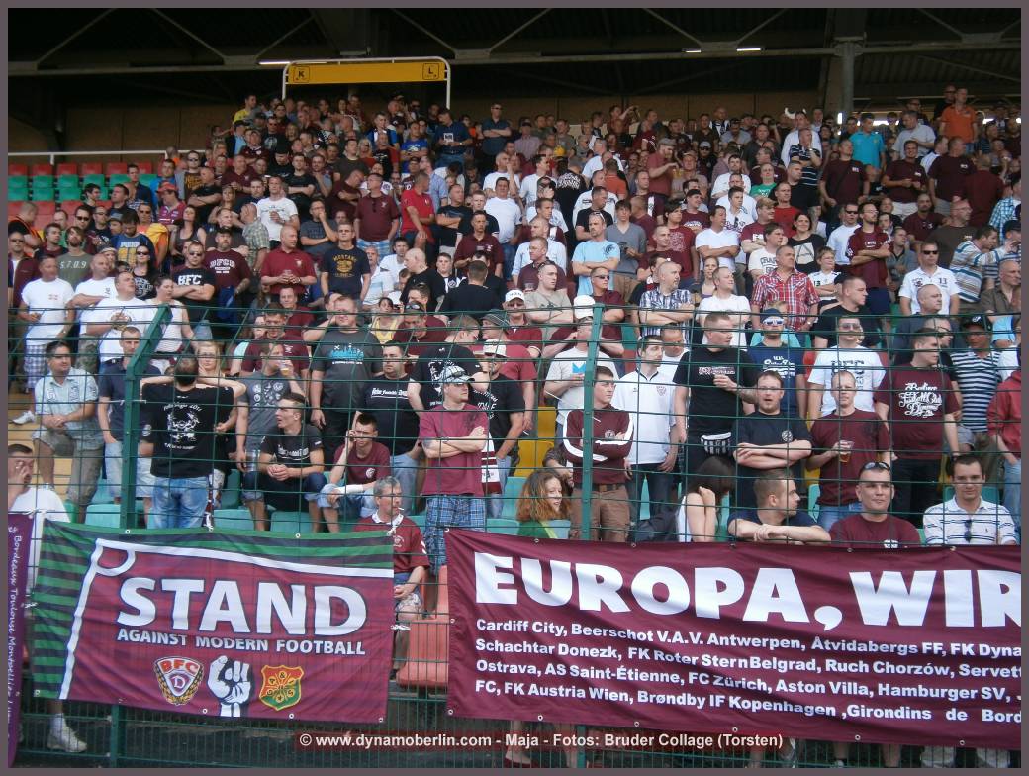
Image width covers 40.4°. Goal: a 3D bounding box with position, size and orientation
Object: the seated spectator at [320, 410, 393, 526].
[{"bbox_3d":[-1.081,0.699,9.650,0.520,1.100,0.780,1,-4,8],"label":"seated spectator"}]

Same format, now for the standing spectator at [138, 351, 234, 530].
[{"bbox_3d":[-2.217,0.666,9.336,0.580,1.770,0.360,2,-4,-7],"label":"standing spectator"}]

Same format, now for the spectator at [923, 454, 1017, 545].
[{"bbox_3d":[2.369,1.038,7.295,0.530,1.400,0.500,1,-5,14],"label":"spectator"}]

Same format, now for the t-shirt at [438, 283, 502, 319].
[{"bbox_3d":[-0.414,-0.617,12.774,0.530,0.660,0.300,2,-4,-3],"label":"t-shirt"}]

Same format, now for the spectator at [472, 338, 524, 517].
[{"bbox_3d":[-0.150,0.535,9.837,0.500,1.740,0.360,0,-5,24],"label":"spectator"}]

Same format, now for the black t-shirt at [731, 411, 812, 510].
[{"bbox_3d":[1.656,0.473,9.024,0.520,0.660,0.300,1,-5,7],"label":"black t-shirt"}]

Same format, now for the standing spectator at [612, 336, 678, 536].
[{"bbox_3d":[0.887,0.511,9.636,0.520,1.760,0.330,2,-4,-10],"label":"standing spectator"}]

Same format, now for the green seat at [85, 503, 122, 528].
[{"bbox_3d":[-3.063,1.051,10.169,0.420,0.420,0.420,1,-3,12],"label":"green seat"}]

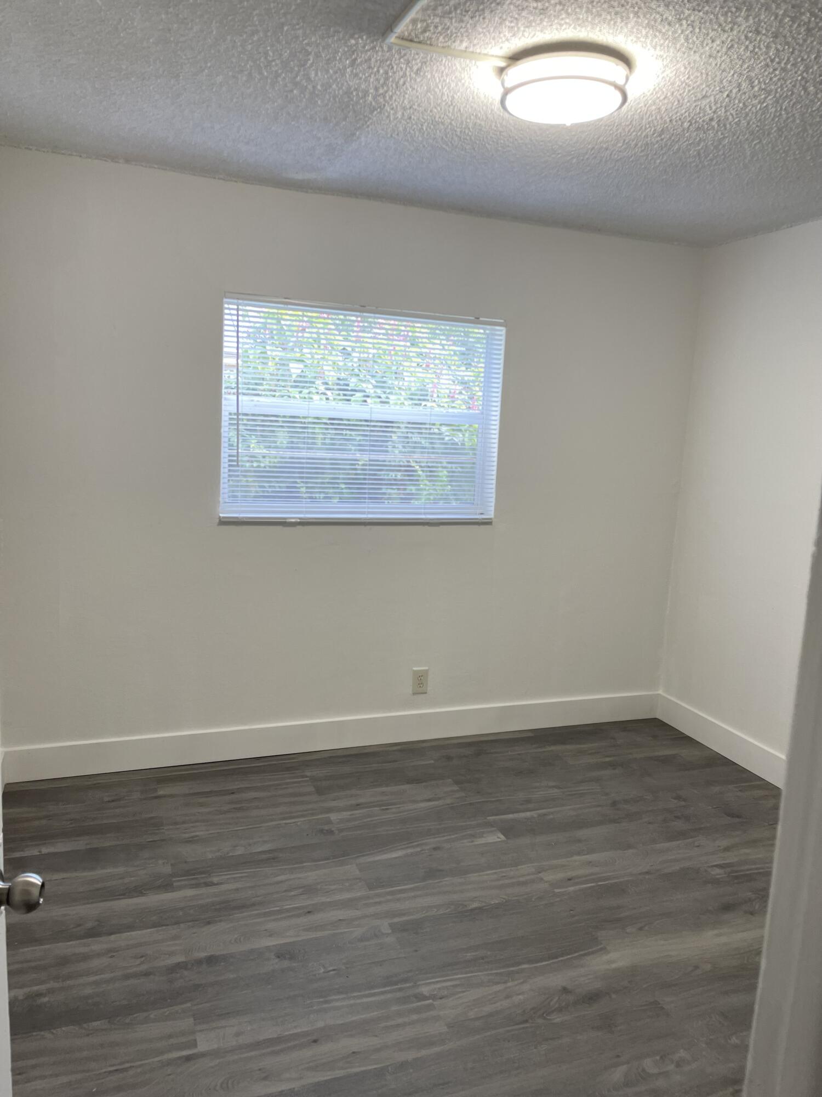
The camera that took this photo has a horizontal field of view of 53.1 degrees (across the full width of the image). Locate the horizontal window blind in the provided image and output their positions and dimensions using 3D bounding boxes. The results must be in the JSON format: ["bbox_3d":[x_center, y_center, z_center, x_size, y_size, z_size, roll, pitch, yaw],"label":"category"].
[{"bbox_3d":[-0.198,-0.592,3.691,1.287,0.923,0.100,-1,10,-21],"label":"horizontal window blind"}]

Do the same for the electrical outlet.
[{"bbox_3d":[0.046,0.639,3.971,0.076,0.124,0.012,-1,10,-21],"label":"electrical outlet"}]

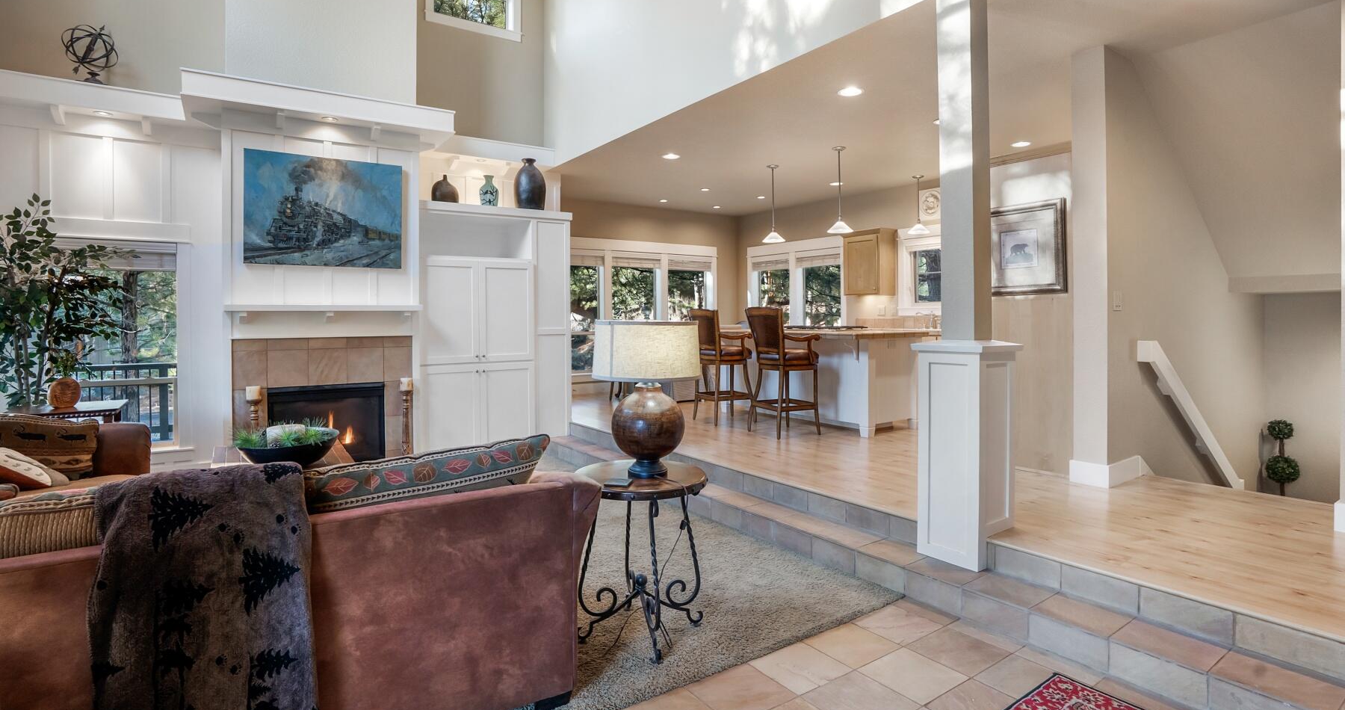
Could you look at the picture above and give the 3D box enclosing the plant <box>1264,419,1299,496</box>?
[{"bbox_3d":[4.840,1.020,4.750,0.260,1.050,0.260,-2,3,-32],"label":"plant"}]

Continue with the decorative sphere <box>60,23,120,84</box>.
[{"bbox_3d":[-4.540,-2.354,4.661,0.370,0.450,0.370,-2,4,-32],"label":"decorative sphere"}]

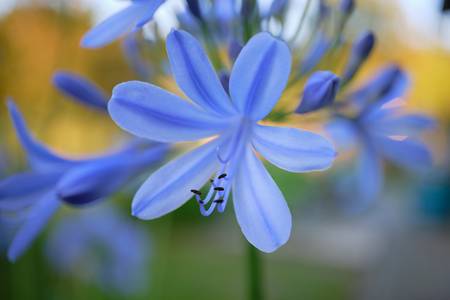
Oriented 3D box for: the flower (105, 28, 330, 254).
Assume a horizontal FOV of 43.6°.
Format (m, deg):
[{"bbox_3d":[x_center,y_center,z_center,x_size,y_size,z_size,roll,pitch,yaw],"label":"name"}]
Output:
[{"bbox_3d":[0.000,-0.003,0.168,0.064,0.063,0.040,0,15,13],"label":"flower"}]

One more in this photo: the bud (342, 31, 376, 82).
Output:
[{"bbox_3d":[0.049,-0.034,0.205,0.007,0.022,0.007,29,3,0],"label":"bud"}]

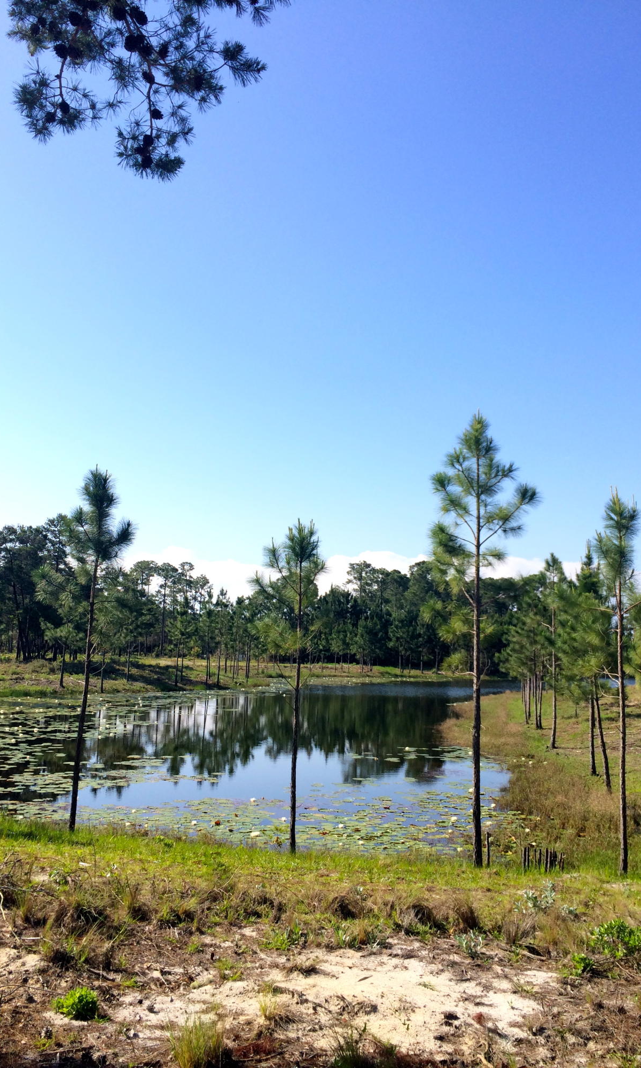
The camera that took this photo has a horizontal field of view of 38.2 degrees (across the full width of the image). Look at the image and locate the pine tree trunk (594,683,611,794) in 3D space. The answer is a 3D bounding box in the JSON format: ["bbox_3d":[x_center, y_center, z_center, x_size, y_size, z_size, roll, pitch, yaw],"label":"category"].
[{"bbox_3d":[5.625,4.026,18.528,0.110,2.174,0.110,-5,-7,-1],"label":"pine tree trunk"}]

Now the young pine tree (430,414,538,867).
[{"bbox_3d":[2.319,1.417,13.187,1.488,6.391,1.500,1,-7,0],"label":"young pine tree"}]

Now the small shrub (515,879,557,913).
[{"bbox_3d":[2.006,3.397,8.692,0.355,0.273,0.319,1,-7,0],"label":"small shrub"}]

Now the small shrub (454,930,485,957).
[{"bbox_3d":[1.065,2.939,6.643,0.204,0.163,0.183,1,-7,0],"label":"small shrub"}]

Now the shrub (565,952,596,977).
[{"bbox_3d":[1.739,2.896,6.242,0.197,0.131,0.177,1,-7,0],"label":"shrub"}]

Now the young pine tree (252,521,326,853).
[{"bbox_3d":[-0.432,2.252,13.944,1.083,4.892,1.100,1,-7,0],"label":"young pine tree"}]

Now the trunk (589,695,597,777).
[{"bbox_3d":[6.106,4.478,20.720,0.110,1.815,0.110,0,-7,0],"label":"trunk"}]

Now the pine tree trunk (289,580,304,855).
[{"bbox_3d":[-0.342,2.694,13.890,0.100,4.005,0.100,1,-7,0],"label":"pine tree trunk"}]

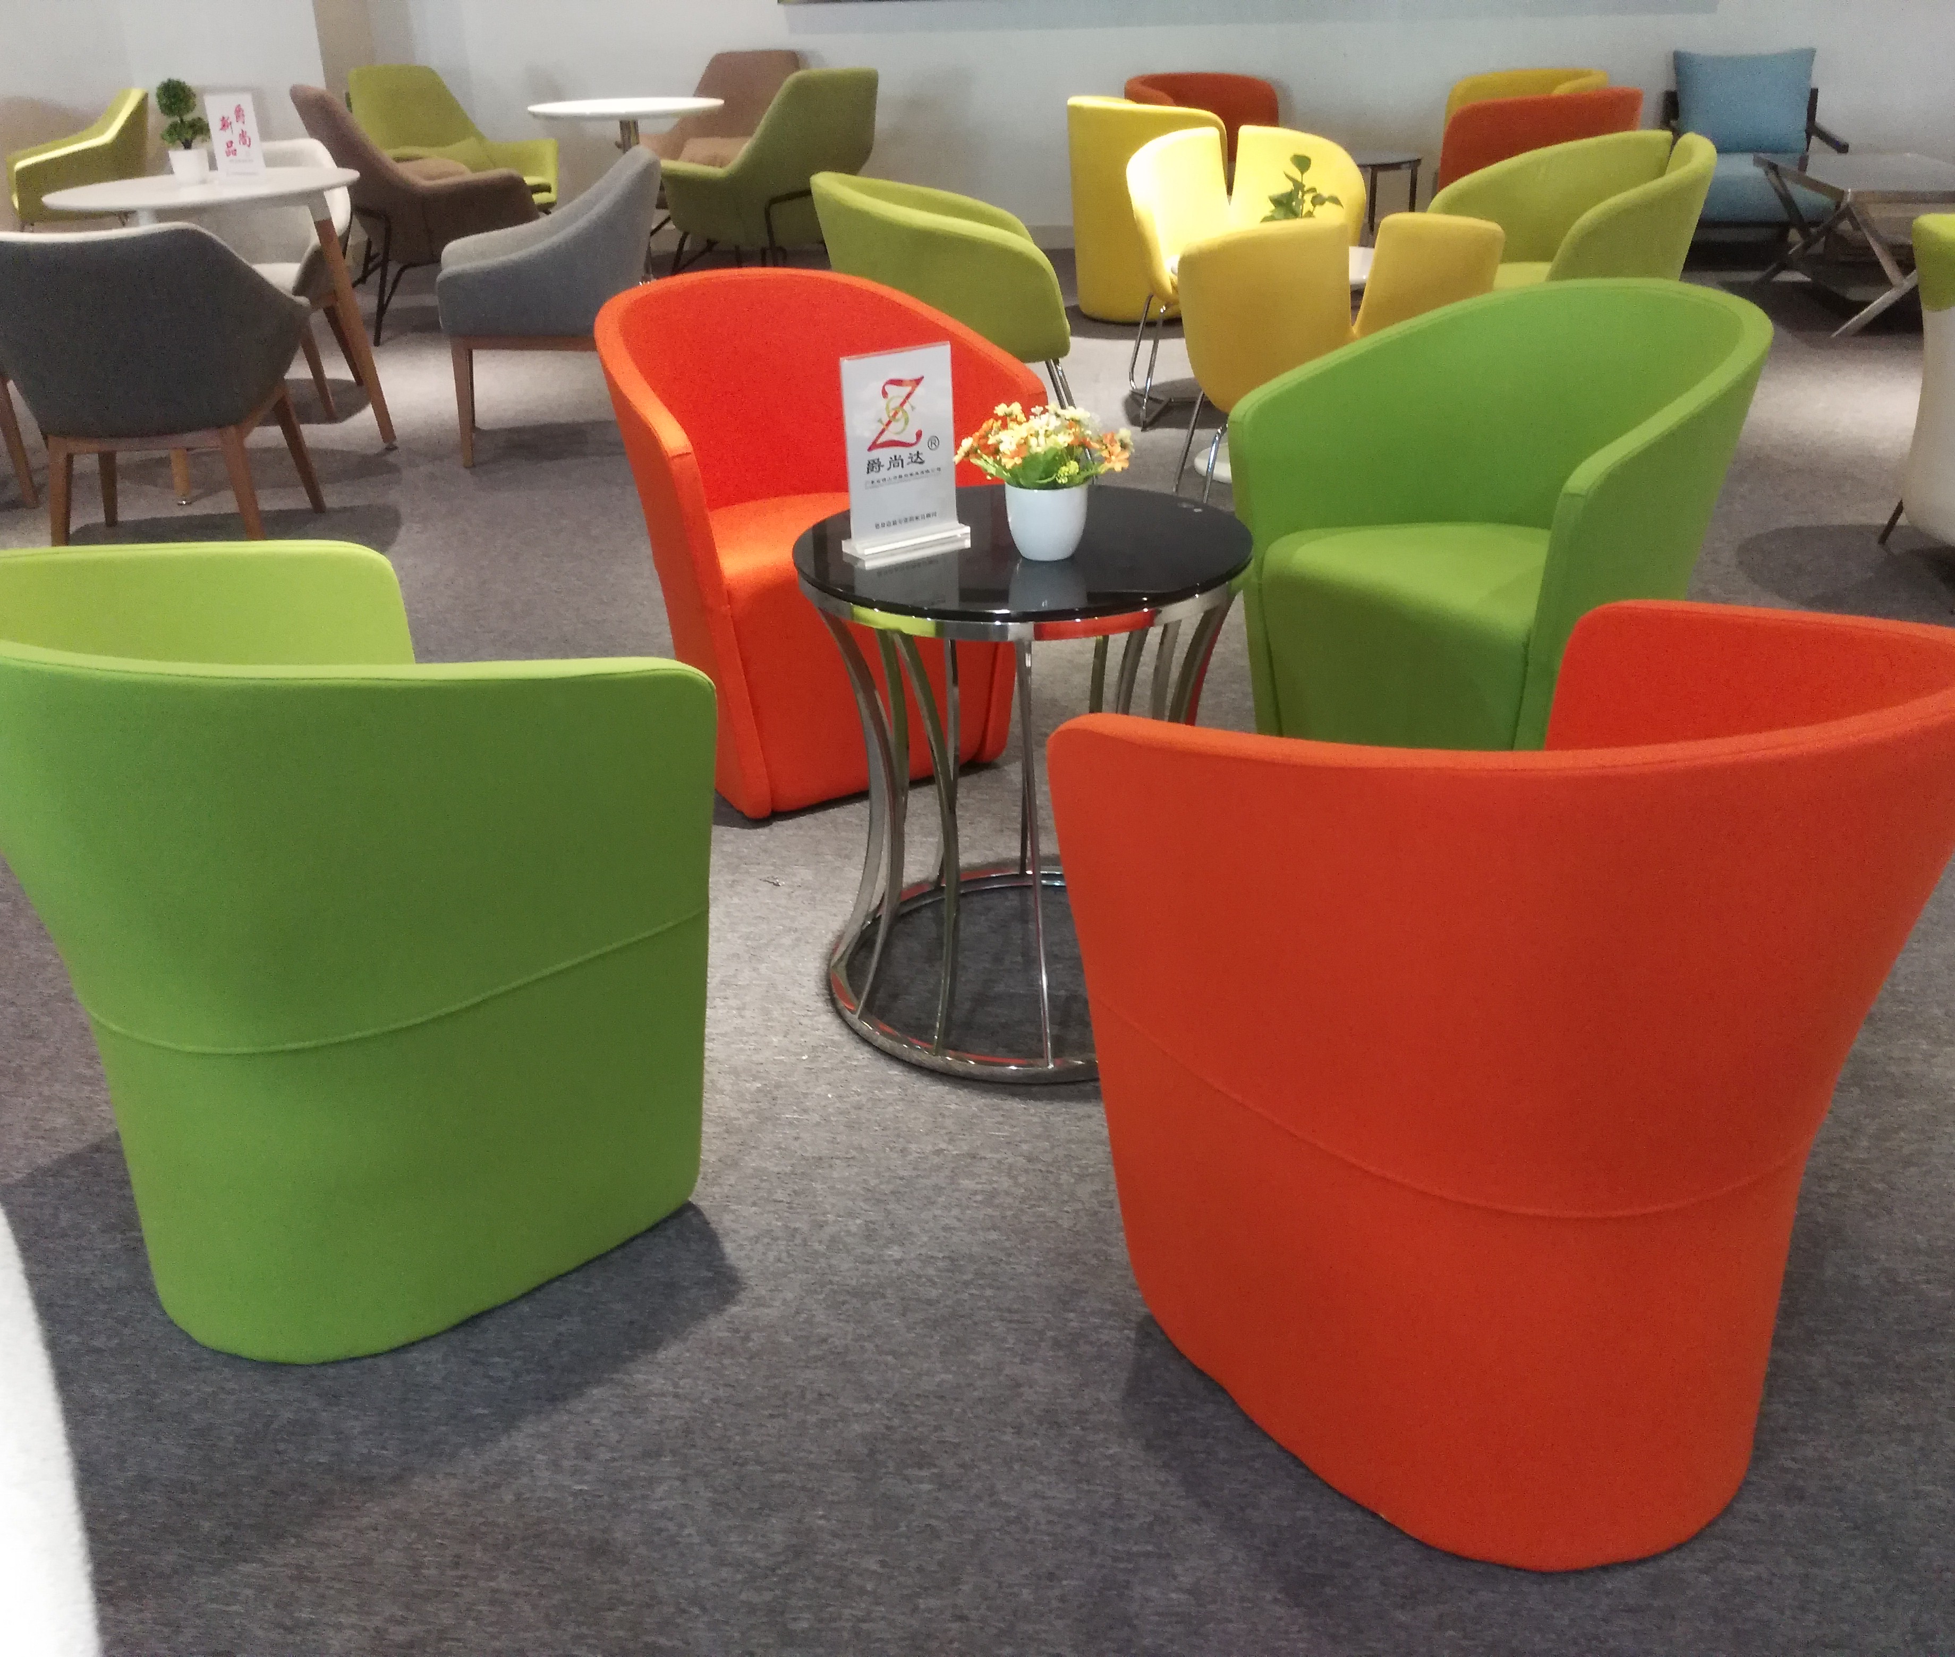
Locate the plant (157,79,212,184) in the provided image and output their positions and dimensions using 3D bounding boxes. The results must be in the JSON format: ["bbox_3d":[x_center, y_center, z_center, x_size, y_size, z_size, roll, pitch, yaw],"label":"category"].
[{"bbox_3d":[-2.074,-1.815,4.665,0.130,0.255,0.130,-2,25,0],"label":"plant"}]

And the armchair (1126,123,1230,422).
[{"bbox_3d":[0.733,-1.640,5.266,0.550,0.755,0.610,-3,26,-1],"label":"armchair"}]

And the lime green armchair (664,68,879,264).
[{"bbox_3d":[-0.827,-2.470,6.959,0.710,0.860,0.670,21,34,38],"label":"lime green armchair"}]

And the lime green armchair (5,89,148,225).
[{"bbox_3d":[-4.105,-2.950,8.227,0.650,0.815,0.640,-17,30,-28],"label":"lime green armchair"}]

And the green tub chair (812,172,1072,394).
[{"bbox_3d":[-0.045,-1.288,4.601,0.670,0.755,0.630,0,26,4],"label":"green tub chair"}]

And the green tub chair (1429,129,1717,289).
[{"bbox_3d":[1.690,-1.572,5.118,0.630,0.770,0.670,-13,28,-23],"label":"green tub chair"}]

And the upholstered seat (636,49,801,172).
[{"bbox_3d":[-1.143,-3.000,8.080,0.740,0.890,0.760,15,30,31],"label":"upholstered seat"}]

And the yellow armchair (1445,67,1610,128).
[{"bbox_3d":[2.304,-2.807,7.613,0.600,0.755,0.640,-24,33,-39],"label":"yellow armchair"}]

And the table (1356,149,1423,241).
[{"bbox_3d":[1.401,-2.285,6.832,0.560,0.500,0.560,-2,26,0],"label":"table"}]

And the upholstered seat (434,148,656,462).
[{"bbox_3d":[-1.181,-1.499,5.126,0.610,0.775,0.620,-4,25,-5],"label":"upholstered seat"}]

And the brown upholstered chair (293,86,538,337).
[{"bbox_3d":[-2.226,-2.478,7.112,0.740,0.900,0.730,-20,31,-34],"label":"brown upholstered chair"}]

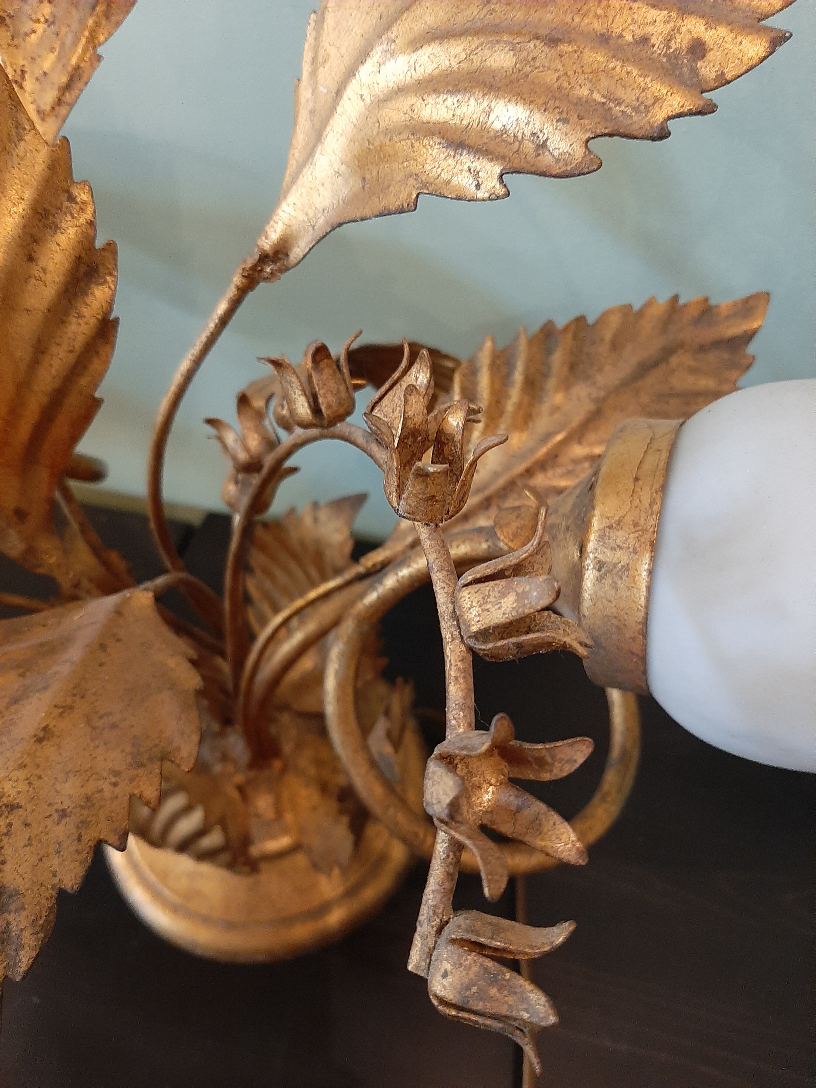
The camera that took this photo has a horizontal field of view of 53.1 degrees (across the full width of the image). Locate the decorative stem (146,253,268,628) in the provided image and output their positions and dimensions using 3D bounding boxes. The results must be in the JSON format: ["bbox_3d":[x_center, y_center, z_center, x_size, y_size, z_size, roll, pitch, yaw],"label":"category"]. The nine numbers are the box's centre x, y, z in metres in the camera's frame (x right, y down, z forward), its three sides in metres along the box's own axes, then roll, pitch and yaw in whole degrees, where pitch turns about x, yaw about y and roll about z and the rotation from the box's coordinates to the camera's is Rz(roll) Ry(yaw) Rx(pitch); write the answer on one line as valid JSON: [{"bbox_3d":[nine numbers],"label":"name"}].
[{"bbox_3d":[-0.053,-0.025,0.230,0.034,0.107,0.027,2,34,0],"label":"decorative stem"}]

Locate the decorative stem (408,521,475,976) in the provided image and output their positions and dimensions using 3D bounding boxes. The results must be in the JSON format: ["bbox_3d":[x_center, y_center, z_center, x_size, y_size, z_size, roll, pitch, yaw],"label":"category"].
[{"bbox_3d":[0.006,0.033,0.155,0.011,0.014,0.090,1,69,0],"label":"decorative stem"}]

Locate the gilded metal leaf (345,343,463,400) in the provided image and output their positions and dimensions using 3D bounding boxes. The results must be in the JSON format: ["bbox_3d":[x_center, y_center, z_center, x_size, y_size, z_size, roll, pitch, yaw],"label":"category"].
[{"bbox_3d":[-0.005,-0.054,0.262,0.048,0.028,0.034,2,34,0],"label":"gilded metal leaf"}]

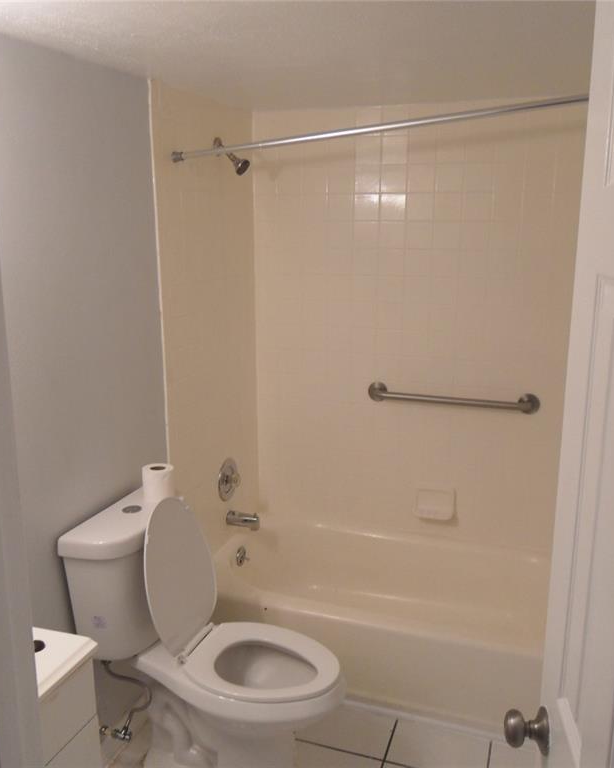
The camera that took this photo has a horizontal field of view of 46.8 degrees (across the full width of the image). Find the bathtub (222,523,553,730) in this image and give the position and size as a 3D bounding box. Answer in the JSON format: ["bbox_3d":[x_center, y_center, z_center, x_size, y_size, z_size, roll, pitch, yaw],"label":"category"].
[{"bbox_3d":[0.366,0.885,2.788,1.520,0.325,0.757,5,16,19],"label":"bathtub"}]

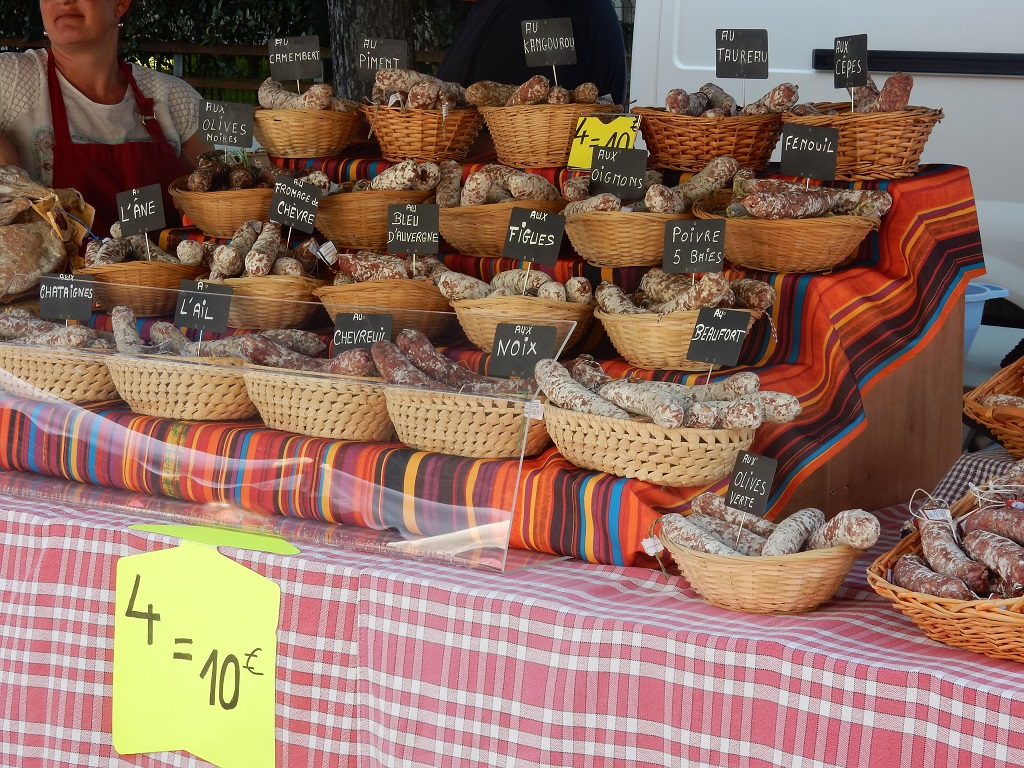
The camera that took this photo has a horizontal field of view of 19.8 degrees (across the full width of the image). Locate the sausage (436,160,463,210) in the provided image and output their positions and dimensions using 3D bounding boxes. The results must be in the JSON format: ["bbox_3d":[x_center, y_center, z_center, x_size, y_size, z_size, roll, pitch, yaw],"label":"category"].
[{"bbox_3d":[-0.096,-0.279,4.363,0.035,0.125,0.035,-18,-34,41],"label":"sausage"}]

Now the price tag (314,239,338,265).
[{"bbox_3d":[-0.267,-0.192,4.264,0.021,0.028,0.003,-36,0,-8],"label":"price tag"}]

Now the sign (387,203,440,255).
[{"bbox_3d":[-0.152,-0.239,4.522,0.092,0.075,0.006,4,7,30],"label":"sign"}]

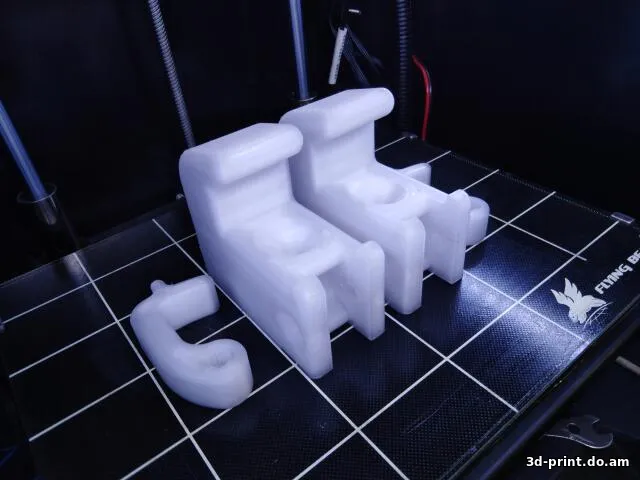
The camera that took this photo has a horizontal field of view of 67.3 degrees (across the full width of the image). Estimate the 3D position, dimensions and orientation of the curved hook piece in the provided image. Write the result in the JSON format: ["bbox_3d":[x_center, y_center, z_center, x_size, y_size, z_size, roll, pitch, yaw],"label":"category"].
[{"bbox_3d":[-0.048,0.035,0.181,0.037,0.018,0.065,-28,42,-27],"label":"curved hook piece"}]

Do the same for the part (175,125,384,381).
[{"bbox_3d":[-0.015,-0.001,0.185,0.037,0.066,0.081,-28,42,-27],"label":"part"}]

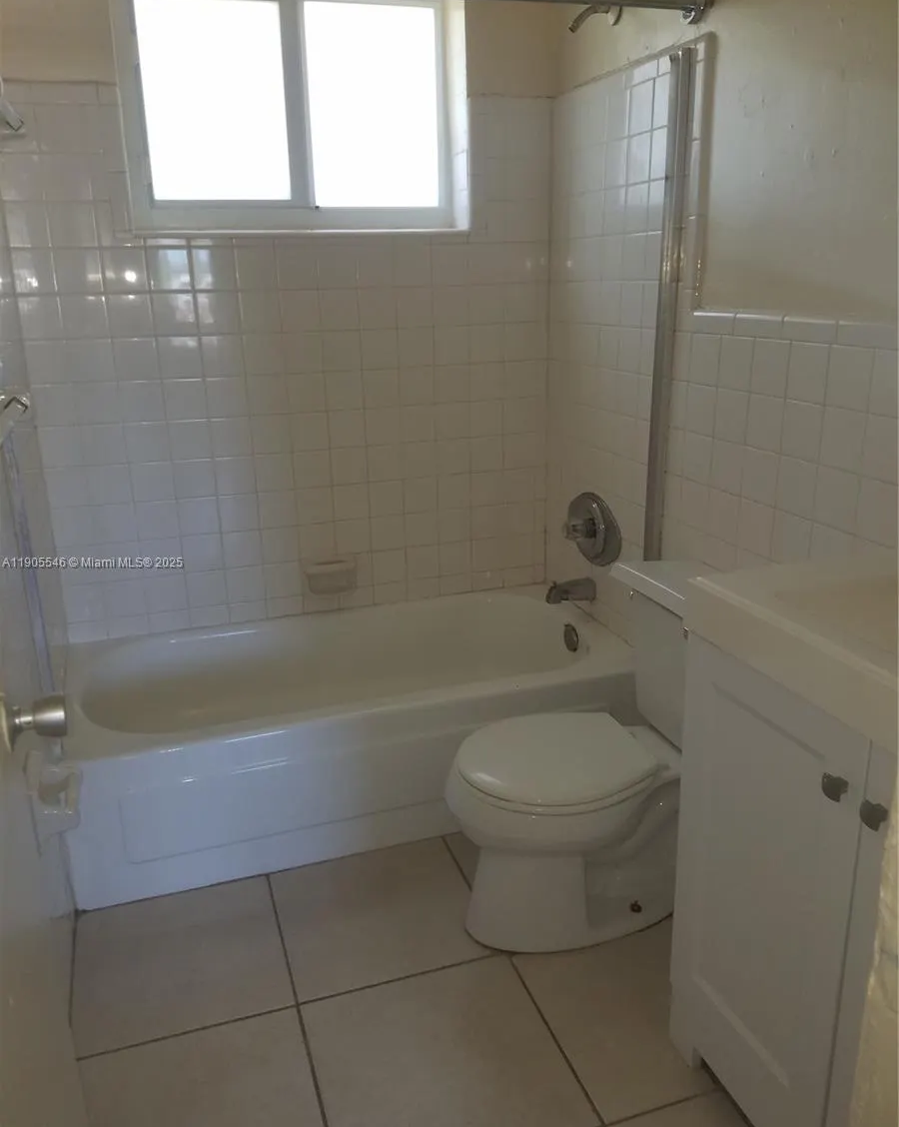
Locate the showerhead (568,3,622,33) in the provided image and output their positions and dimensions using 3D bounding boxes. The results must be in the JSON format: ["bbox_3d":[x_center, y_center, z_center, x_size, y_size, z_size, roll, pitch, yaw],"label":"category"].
[{"bbox_3d":[0.347,-1.309,2.158,0.130,0.078,0.062,-7,19,-18],"label":"showerhead"}]

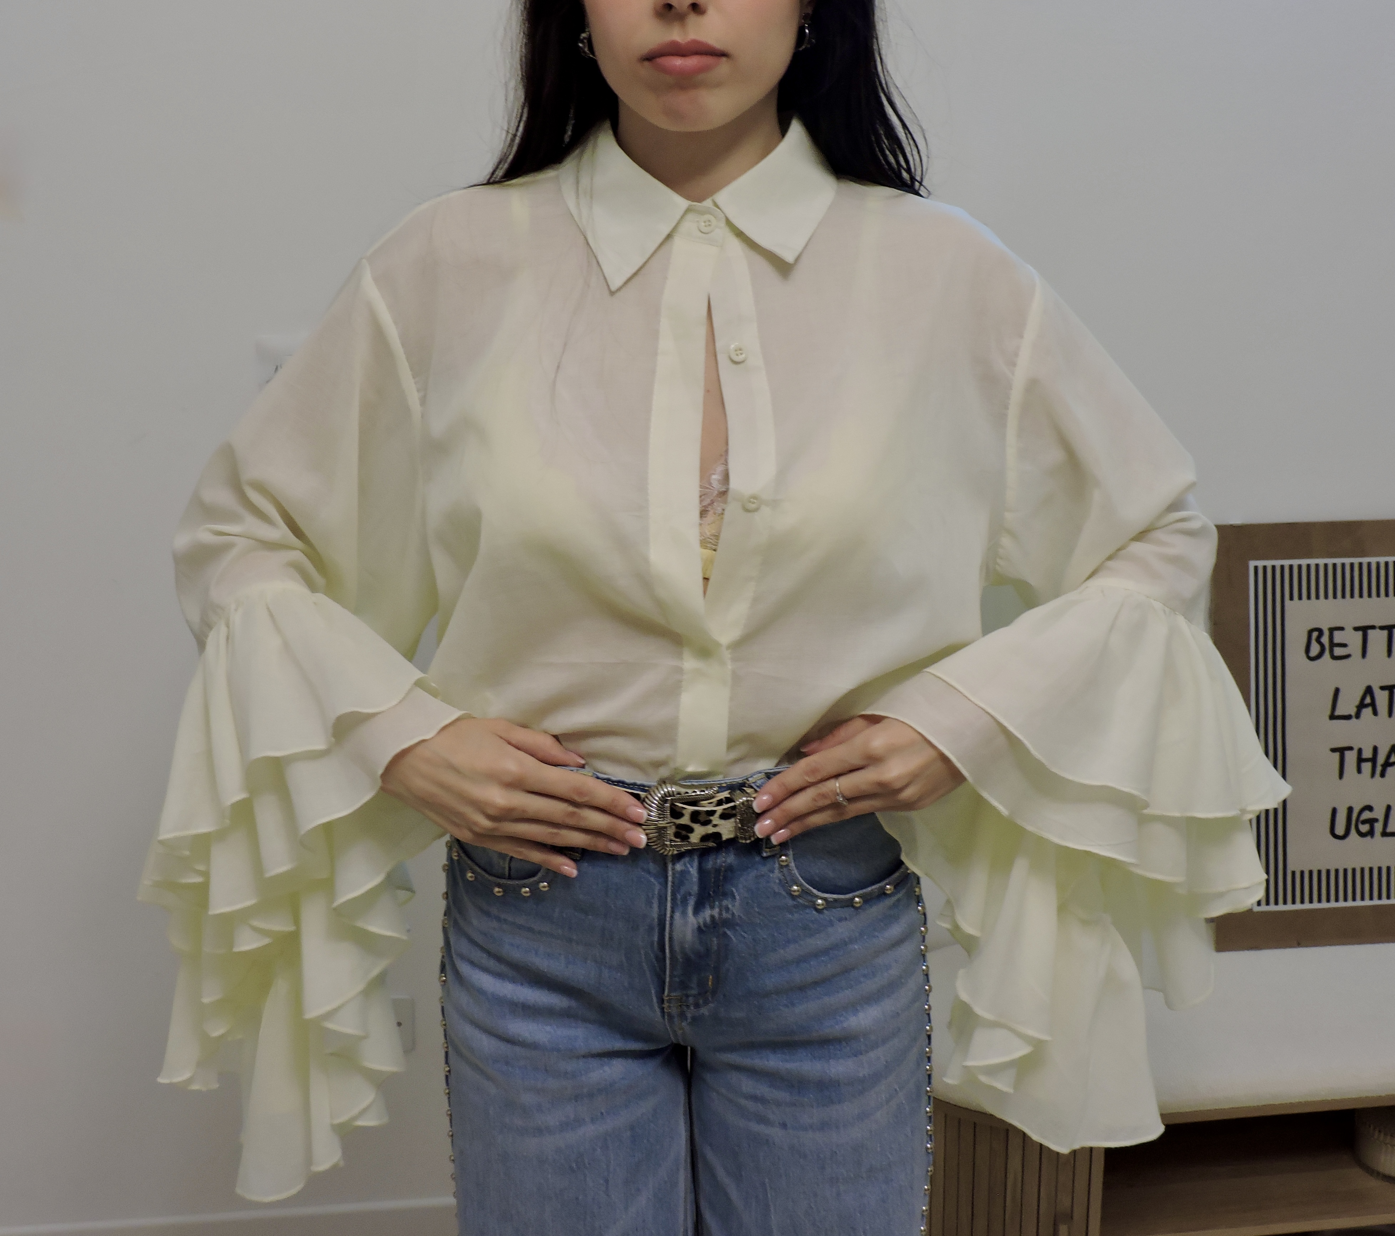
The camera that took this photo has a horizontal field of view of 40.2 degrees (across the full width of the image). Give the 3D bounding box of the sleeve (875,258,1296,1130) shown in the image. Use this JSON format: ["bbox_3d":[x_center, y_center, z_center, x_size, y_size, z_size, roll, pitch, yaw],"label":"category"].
[{"bbox_3d":[0.267,0.078,1.306,0.315,0.620,0.270,-1,16,0],"label":"sleeve"}]

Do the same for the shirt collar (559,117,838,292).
[{"bbox_3d":[0.002,-0.267,1.218,0.178,0.115,0.155,-1,16,0],"label":"shirt collar"}]

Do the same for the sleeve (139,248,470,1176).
[{"bbox_3d":[-0.277,0.093,1.310,0.260,0.670,0.270,-1,16,0],"label":"sleeve"}]

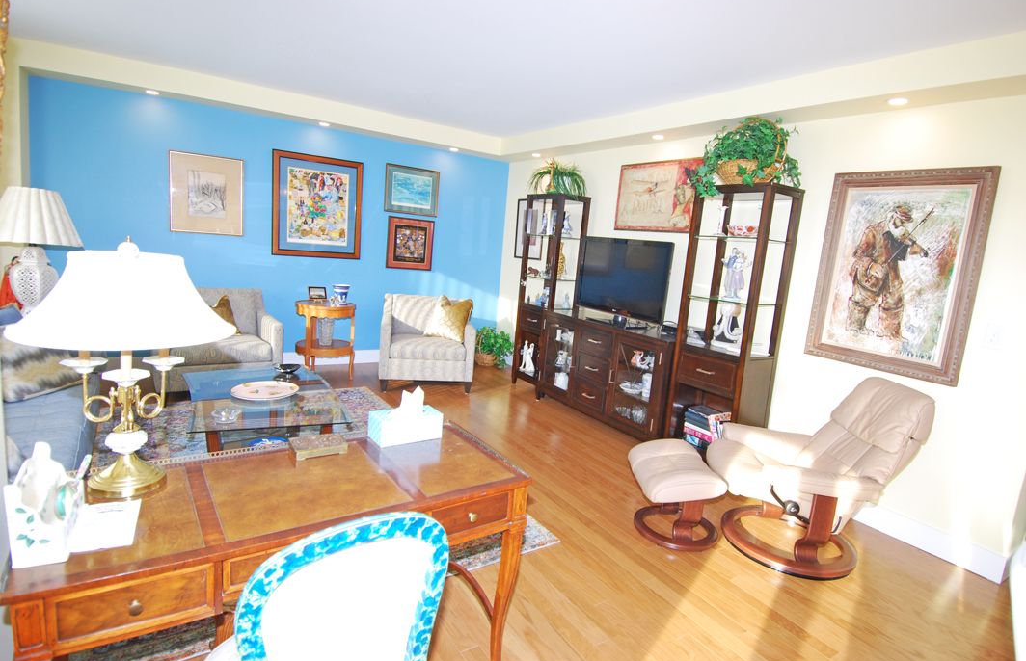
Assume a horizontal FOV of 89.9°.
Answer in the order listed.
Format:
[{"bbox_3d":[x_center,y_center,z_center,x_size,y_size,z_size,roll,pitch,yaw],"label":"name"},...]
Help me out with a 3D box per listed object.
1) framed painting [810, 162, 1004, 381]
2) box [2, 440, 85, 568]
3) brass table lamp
[{"bbox_3d":[2.100,-0.322,2.858,0.055,1.080,0.760,-2,11,-34],"label":"framed painting"},{"bbox_3d":[-0.962,0.351,1.059,0.100,0.195,0.150,-2,11,-32],"label":"box"},{"bbox_3d":[-0.958,0.086,1.289,0.450,0.630,0.450,-2,11,-34],"label":"brass table lamp"}]

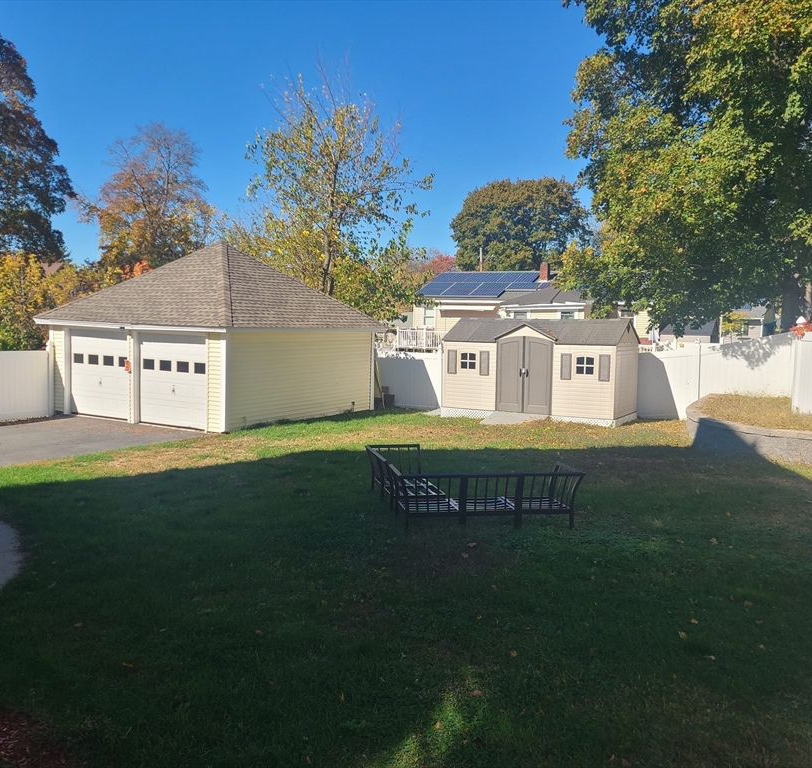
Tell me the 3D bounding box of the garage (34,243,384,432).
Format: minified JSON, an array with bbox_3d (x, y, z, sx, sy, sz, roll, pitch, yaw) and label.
[{"bbox_3d":[-5.176,-1.561,21.360,6.800,4.660,6.450,3,5,30],"label":"garage"}]

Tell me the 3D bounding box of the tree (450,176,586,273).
[{"bbox_3d":[10.111,-10.551,69.396,12.742,16.069,12.742,1,4,0],"label":"tree"}]

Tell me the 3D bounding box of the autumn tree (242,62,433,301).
[{"bbox_3d":[-2.522,-5.506,27.671,6.917,11.790,6.917,1,4,0],"label":"autumn tree"}]

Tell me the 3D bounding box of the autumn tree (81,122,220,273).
[{"bbox_3d":[-14.797,-8.031,44.545,8.308,13.919,8.308,1,4,0],"label":"autumn tree"}]

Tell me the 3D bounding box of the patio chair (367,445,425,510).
[{"bbox_3d":[-0.020,1.316,10.908,0.814,0.715,1.579,0,4,-11],"label":"patio chair"}]

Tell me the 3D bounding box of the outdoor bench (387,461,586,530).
[{"bbox_3d":[0.989,1.417,9.773,2.344,0.715,0.856,0,4,-11],"label":"outdoor bench"}]

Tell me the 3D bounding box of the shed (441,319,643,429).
[{"bbox_3d":[3.504,-0.420,20.027,4.580,2.563,2.450,3,5,29],"label":"shed"}]

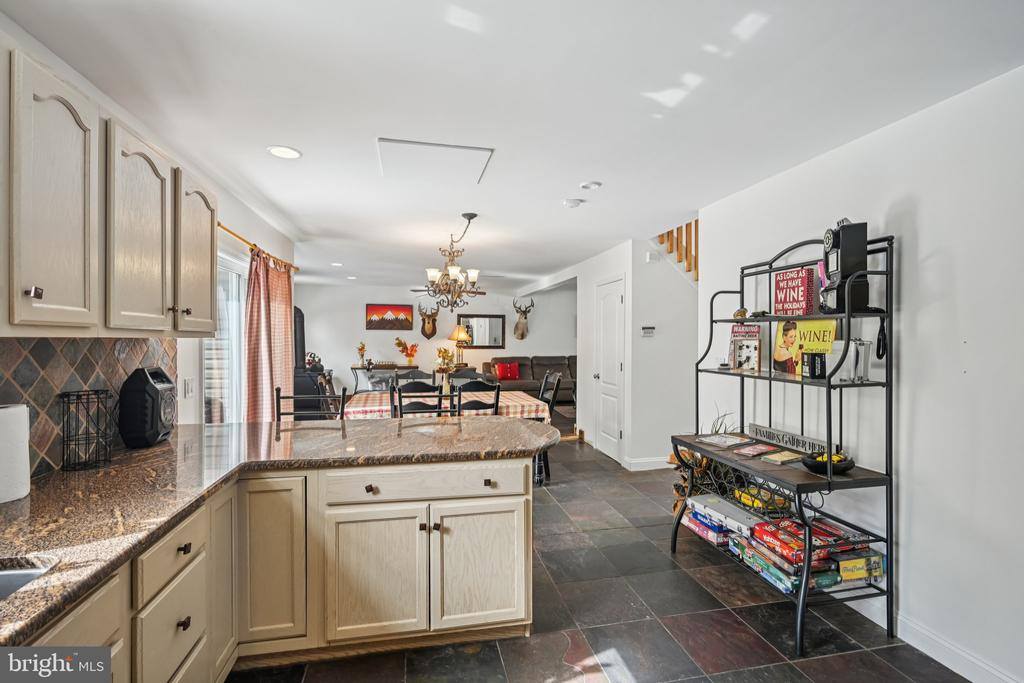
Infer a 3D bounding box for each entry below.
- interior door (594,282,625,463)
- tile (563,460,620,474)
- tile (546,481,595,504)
[{"bbox_3d":[1.171,0.345,5.376,0.045,2.040,0.720,0,0,-12],"label":"interior door"},{"bbox_3d":[0.796,1.392,4.983,0.405,0.014,0.405,0,0,-11],"label":"tile"},{"bbox_3d":[0.560,1.392,4.107,0.405,0.014,0.405,0,0,-11],"label":"tile"}]

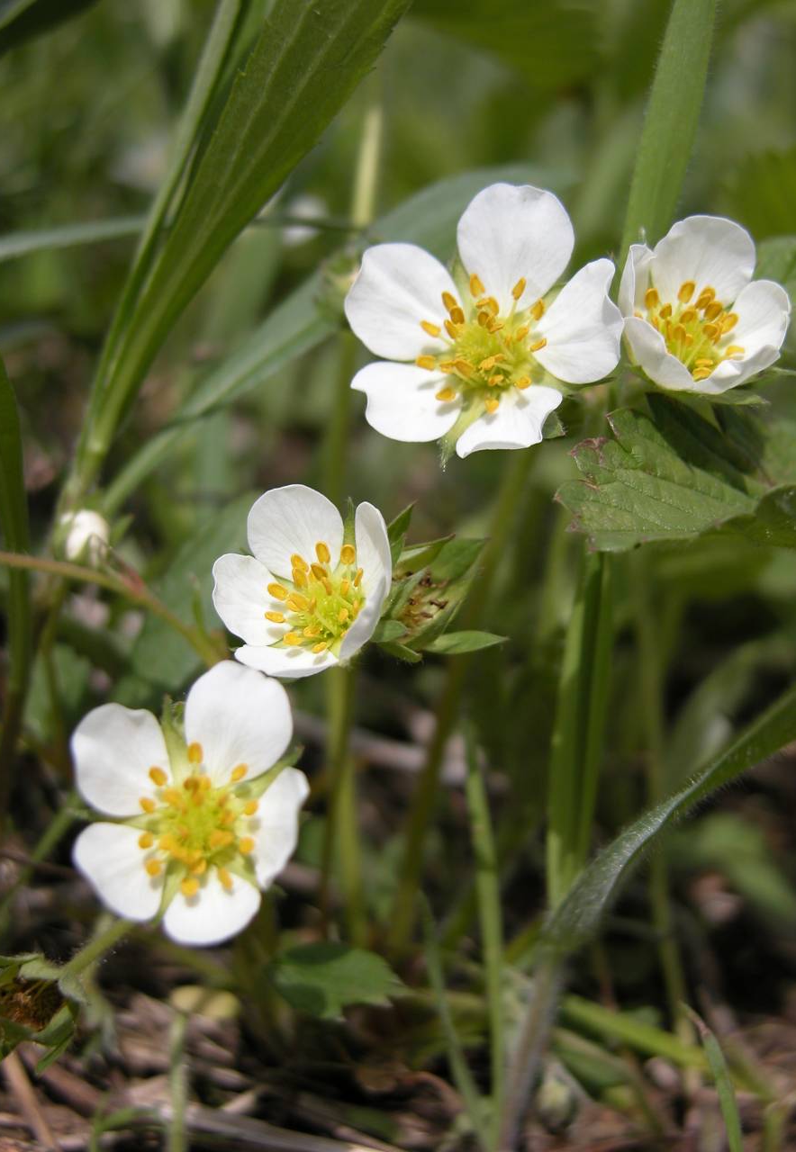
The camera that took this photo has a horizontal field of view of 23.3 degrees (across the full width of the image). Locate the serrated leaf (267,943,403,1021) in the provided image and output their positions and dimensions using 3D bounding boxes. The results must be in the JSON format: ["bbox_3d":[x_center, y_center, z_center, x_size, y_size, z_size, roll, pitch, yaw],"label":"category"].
[{"bbox_3d":[-0.007,0.043,0.205,0.015,0.003,0.010,0,26,0],"label":"serrated leaf"}]

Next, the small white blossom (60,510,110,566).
[{"bbox_3d":[-0.031,-0.004,0.190,0.005,0.005,0.005,0,21,0],"label":"small white blossom"}]

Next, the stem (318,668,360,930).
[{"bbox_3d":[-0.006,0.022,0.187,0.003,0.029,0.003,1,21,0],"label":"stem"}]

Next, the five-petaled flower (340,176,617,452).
[{"bbox_3d":[0.008,-0.023,0.172,0.025,0.024,0.009,3,-15,7],"label":"five-petaled flower"}]

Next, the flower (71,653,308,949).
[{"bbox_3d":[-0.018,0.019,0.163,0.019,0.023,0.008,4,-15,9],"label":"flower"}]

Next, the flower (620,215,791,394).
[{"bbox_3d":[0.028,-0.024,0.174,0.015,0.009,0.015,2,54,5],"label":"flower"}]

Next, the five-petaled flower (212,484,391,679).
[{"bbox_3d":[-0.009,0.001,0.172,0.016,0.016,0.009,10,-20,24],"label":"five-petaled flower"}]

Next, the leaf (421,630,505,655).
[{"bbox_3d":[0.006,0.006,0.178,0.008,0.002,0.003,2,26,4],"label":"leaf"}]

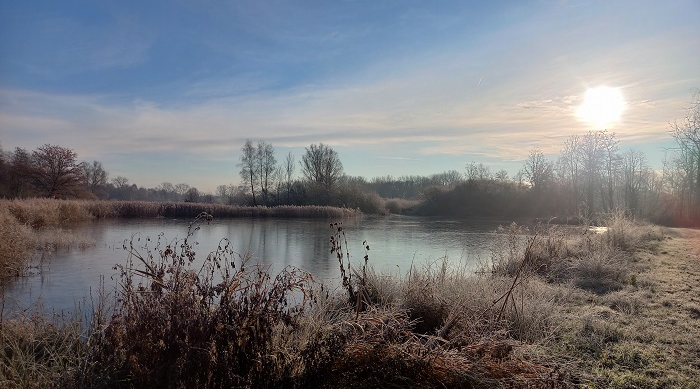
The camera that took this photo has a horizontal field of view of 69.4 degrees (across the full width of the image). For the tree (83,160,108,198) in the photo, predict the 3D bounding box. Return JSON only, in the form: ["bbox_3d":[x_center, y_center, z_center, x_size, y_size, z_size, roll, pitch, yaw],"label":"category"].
[{"bbox_3d":[-50.350,-2.180,100.000,5.200,9.200,5.200,0,-1,0],"label":"tree"}]

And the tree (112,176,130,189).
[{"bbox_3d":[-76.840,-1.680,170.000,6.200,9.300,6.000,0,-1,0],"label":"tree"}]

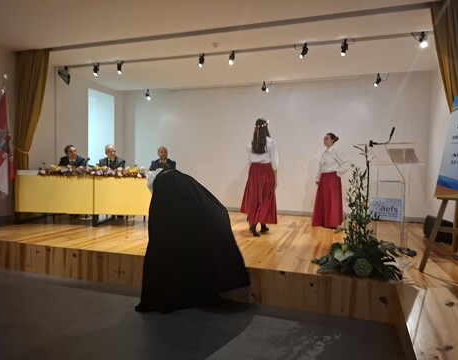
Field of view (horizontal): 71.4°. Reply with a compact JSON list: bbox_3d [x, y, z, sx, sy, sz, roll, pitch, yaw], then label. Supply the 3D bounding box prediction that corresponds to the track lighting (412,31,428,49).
[{"bbox_3d":[2.288,-1.683,3.820,0.150,0.200,0.150,2,3,23],"label":"track lighting"}]

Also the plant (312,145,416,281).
[{"bbox_3d":[1.239,0.255,3.008,0.840,1.170,0.680,1,3,17],"label":"plant"}]

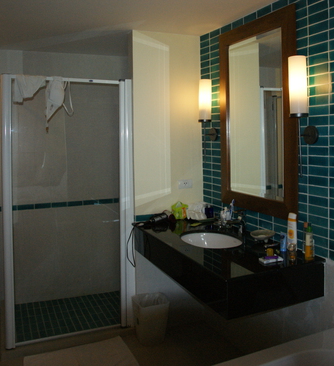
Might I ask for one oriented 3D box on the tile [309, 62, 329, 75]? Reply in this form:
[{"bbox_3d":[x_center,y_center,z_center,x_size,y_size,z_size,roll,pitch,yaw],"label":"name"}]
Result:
[{"bbox_3d":[0.779,-0.579,2.111,0.010,0.049,0.148,-5,6,-23],"label":"tile"}]

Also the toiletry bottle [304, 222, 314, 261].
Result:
[{"bbox_3d":[0.742,0.304,2.145,0.043,0.190,0.045,-3,5,-22],"label":"toiletry bottle"}]

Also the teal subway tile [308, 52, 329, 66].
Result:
[{"bbox_3d":[0.794,-0.644,2.151,0.010,0.050,0.147,-4,5,-23],"label":"teal subway tile"}]

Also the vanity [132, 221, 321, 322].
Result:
[{"bbox_3d":[0.278,0.466,2.625,0.580,0.190,1.360,-3,5,-22],"label":"vanity"}]

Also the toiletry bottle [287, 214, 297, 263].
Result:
[{"bbox_3d":[0.718,0.283,2.364,0.055,0.215,0.040,1,5,25],"label":"toiletry bottle"}]

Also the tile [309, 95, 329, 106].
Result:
[{"bbox_3d":[0.785,-0.428,2.136,0.010,0.050,0.150,-4,6,-23],"label":"tile"}]

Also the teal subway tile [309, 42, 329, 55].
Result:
[{"bbox_3d":[0.776,-0.689,2.112,0.010,0.050,0.150,-4,6,-23],"label":"teal subway tile"}]

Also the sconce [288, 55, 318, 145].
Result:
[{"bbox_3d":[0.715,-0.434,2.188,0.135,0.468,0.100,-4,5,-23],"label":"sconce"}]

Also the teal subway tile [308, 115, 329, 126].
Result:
[{"bbox_3d":[0.789,-0.320,2.137,0.010,0.049,0.148,-5,6,-23],"label":"teal subway tile"}]

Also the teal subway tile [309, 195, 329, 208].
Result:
[{"bbox_3d":[0.816,0.101,2.212,0.010,0.050,0.147,-4,5,-23],"label":"teal subway tile"}]

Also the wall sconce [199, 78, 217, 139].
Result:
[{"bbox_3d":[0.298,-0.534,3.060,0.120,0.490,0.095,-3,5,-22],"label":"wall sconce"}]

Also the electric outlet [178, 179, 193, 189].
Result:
[{"bbox_3d":[0.153,0.014,3.306,0.120,0.070,0.012,-4,5,-23],"label":"electric outlet"}]

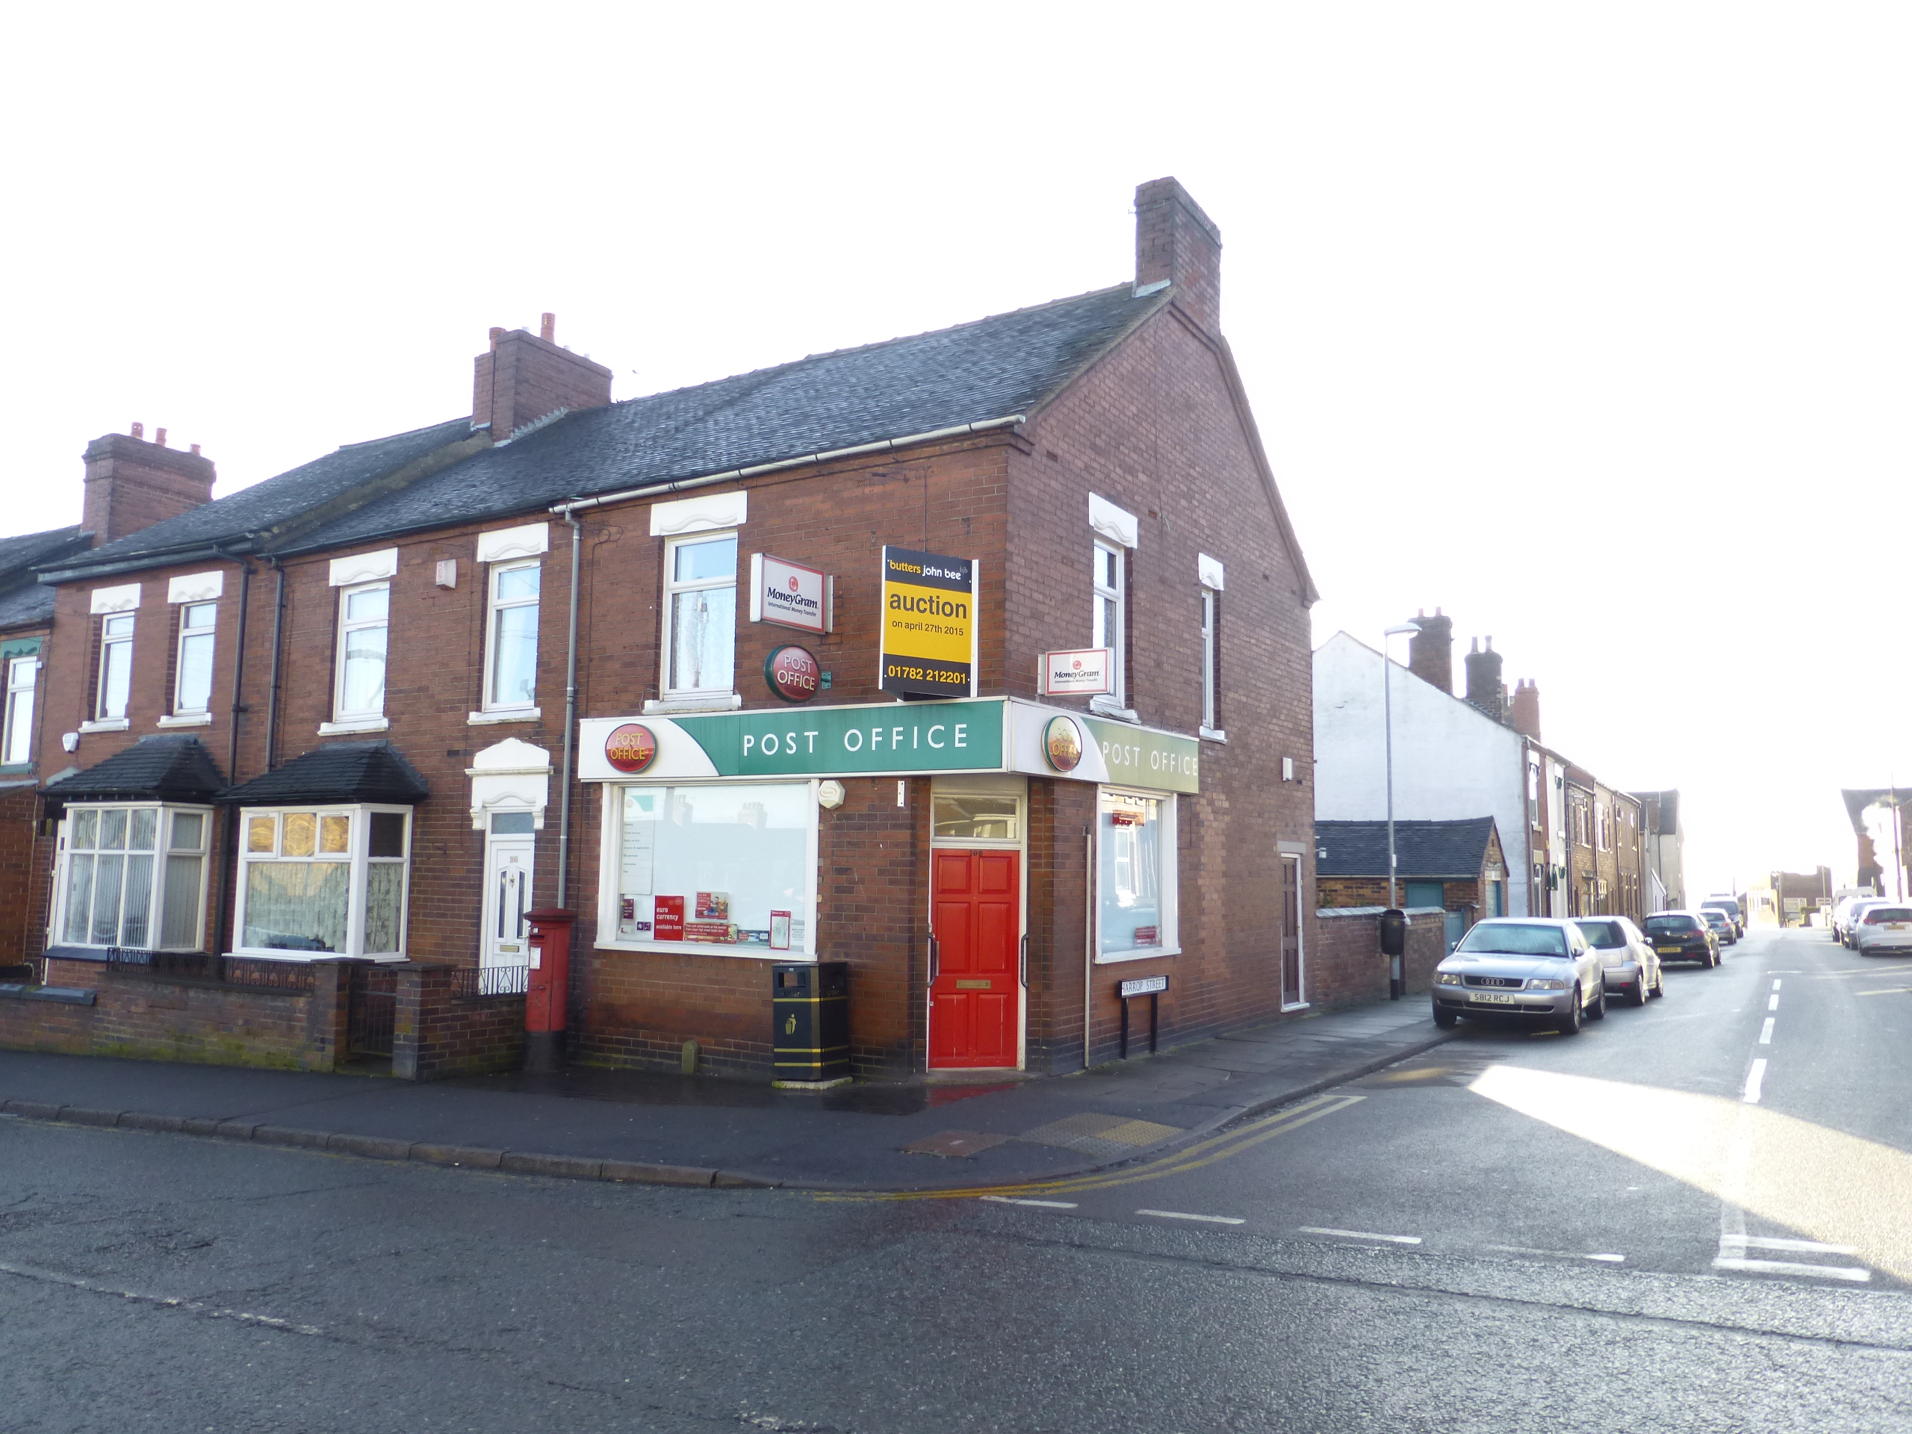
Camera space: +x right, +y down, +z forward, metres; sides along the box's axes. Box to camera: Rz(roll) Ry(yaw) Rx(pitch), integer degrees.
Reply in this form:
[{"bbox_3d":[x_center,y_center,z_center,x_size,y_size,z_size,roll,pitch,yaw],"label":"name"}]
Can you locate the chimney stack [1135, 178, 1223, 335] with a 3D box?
[{"bbox_3d":[2.745,-5.484,16.162,0.468,1.482,1.589,-3,-7,31],"label":"chimney stack"}]

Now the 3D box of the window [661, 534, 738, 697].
[{"bbox_3d":[-2.574,-1.029,13.579,1.065,1.685,0.100,-3,-7,32],"label":"window"}]

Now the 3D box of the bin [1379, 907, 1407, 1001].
[{"bbox_3d":[7.006,3.821,21.265,0.439,1.472,0.449,-1,-6,16],"label":"bin"}]

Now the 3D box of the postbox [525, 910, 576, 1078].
[{"bbox_3d":[-4.026,2.674,13.099,0.510,1.580,0.510,-3,-7,31],"label":"postbox"}]

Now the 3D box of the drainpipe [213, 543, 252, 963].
[{"bbox_3d":[-9.554,0.788,17.224,0.127,5.947,0.312,-3,-7,31],"label":"drainpipe"}]

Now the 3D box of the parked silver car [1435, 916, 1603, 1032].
[{"bbox_3d":[8.001,3.574,18.739,1.735,1.420,4.480,-3,-8,32],"label":"parked silver car"}]

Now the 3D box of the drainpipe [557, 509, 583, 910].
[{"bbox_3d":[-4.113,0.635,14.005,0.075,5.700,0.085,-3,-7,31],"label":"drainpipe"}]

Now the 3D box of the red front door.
[{"bbox_3d":[0.165,2.170,11.951,0.820,1.944,0.060,2,-6,-13],"label":"red front door"}]

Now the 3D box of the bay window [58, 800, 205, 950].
[{"bbox_3d":[-10.964,2.114,17.674,2.390,1.870,0.670,-3,-7,31],"label":"bay window"}]

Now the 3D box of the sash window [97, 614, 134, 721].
[{"bbox_3d":[-12.083,-0.737,19.206,1.000,1.560,0.100,-3,-7,31],"label":"sash window"}]

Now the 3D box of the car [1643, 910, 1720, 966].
[{"bbox_3d":[19.641,6.004,36.075,1.740,1.450,4.150,-3,-7,32],"label":"car"}]

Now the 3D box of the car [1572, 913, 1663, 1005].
[{"bbox_3d":[11.163,4.162,23.127,1.730,1.440,4.150,-3,-8,34],"label":"car"}]

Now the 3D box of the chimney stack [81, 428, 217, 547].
[{"bbox_3d":[-16.955,-4.566,27.885,1.150,2.500,2.100,-3,-7,31],"label":"chimney stack"}]

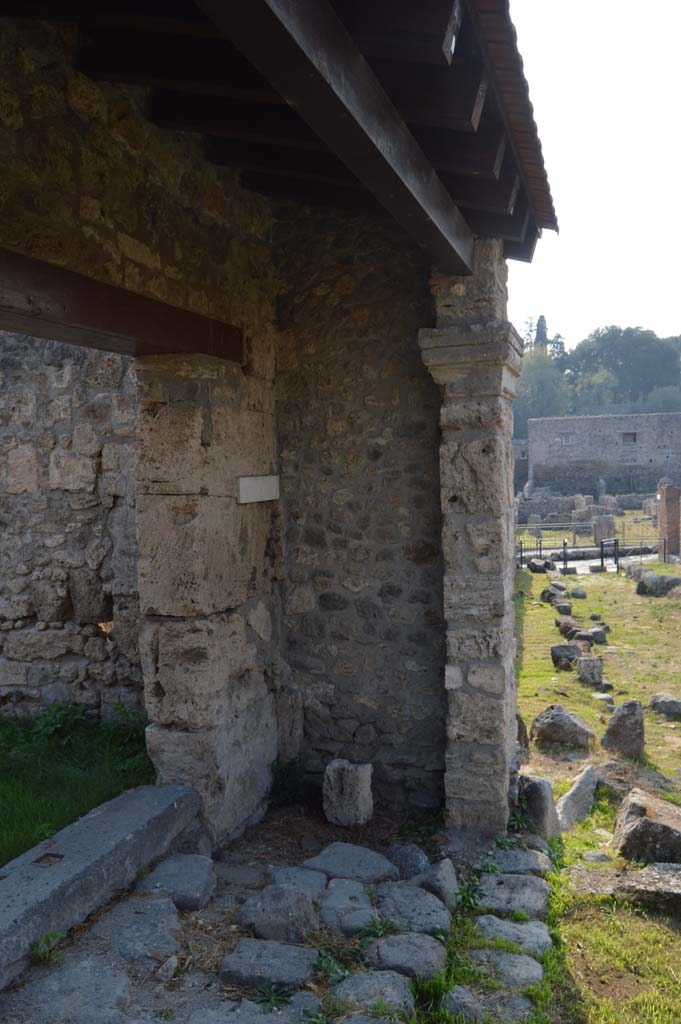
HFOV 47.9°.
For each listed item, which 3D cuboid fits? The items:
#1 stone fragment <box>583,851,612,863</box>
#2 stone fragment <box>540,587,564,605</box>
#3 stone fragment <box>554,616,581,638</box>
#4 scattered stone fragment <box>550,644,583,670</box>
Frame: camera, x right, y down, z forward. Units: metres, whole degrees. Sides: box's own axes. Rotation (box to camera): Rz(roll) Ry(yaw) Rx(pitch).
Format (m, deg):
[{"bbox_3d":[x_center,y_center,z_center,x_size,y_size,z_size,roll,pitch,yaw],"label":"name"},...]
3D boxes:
[{"bbox_3d":[1.189,1.591,3.550,0.137,0.050,0.090,0,5,19],"label":"stone fragment"},{"bbox_3d":[3.725,1.472,13.550,0.381,0.270,0.330,0,5,15],"label":"stone fragment"},{"bbox_3d":[2.932,1.489,9.913,0.326,0.230,0.320,0,5,16],"label":"stone fragment"},{"bbox_3d":[2.326,1.495,7.901,0.320,0.220,0.270,0,5,16],"label":"scattered stone fragment"}]

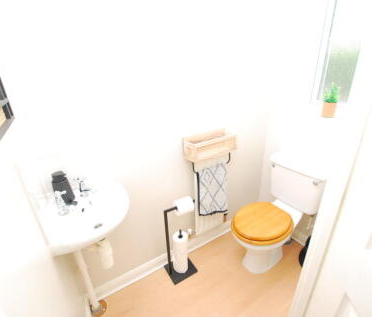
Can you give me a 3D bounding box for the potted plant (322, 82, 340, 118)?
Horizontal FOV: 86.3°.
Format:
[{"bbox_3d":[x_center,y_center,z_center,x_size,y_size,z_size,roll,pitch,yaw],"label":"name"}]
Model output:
[{"bbox_3d":[0.938,-0.372,1.284,0.092,0.215,0.092,-15,26,-28],"label":"potted plant"}]

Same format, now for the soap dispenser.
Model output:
[{"bbox_3d":[-0.586,0.141,0.947,0.070,0.152,0.066,4,24,14],"label":"soap dispenser"}]

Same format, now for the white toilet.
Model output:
[{"bbox_3d":[0.640,0.434,1.474,0.720,0.773,0.410,-15,26,-28],"label":"white toilet"}]

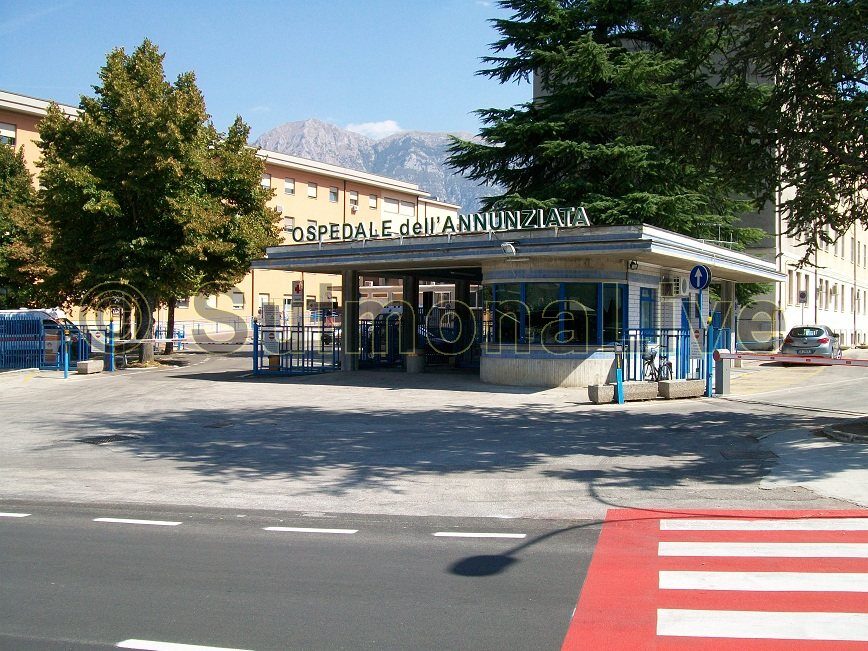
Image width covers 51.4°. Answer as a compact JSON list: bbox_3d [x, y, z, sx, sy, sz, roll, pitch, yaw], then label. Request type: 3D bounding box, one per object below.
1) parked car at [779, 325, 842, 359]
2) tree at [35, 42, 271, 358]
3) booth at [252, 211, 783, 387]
[{"bbox_3d":[14.950,0.750,35.300,1.840,1.500,4.380,0,0,30],"label":"parked car"},{"bbox_3d":[-10.900,-5.000,36.000,9.400,12.900,9.000,0,0,0],"label":"tree"},{"bbox_3d":[4.200,-0.670,33.000,13.100,4.730,16.300,0,0,32],"label":"booth"}]

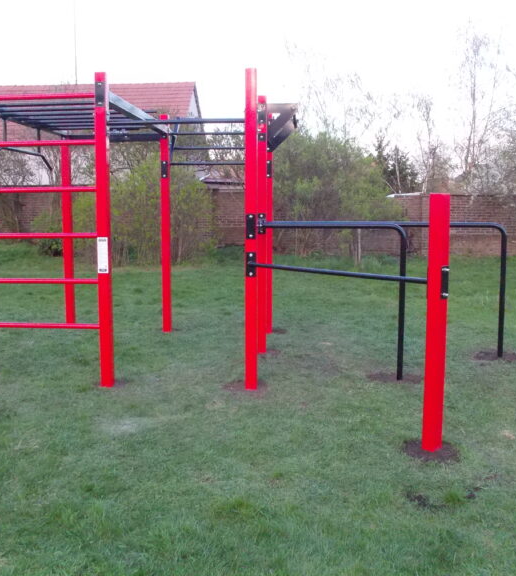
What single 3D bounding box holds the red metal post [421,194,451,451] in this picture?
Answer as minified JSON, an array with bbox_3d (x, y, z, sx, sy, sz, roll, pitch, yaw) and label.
[{"bbox_3d":[1.153,0.234,4.144,0.095,1.659,0.095,-5,8,-41],"label":"red metal post"}]

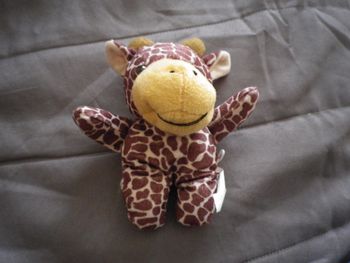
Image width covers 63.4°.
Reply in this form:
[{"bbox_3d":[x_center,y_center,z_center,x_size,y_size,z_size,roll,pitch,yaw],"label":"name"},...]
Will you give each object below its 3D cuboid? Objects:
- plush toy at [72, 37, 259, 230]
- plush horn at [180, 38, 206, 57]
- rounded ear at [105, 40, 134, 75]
[{"bbox_3d":[-0.008,-0.002,0.256,0.172,0.082,0.170,-2,81,-2],"label":"plush toy"},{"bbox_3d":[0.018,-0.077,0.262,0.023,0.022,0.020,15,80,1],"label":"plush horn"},{"bbox_3d":[-0.051,-0.070,0.264,0.024,0.017,0.030,-16,80,6],"label":"rounded ear"}]

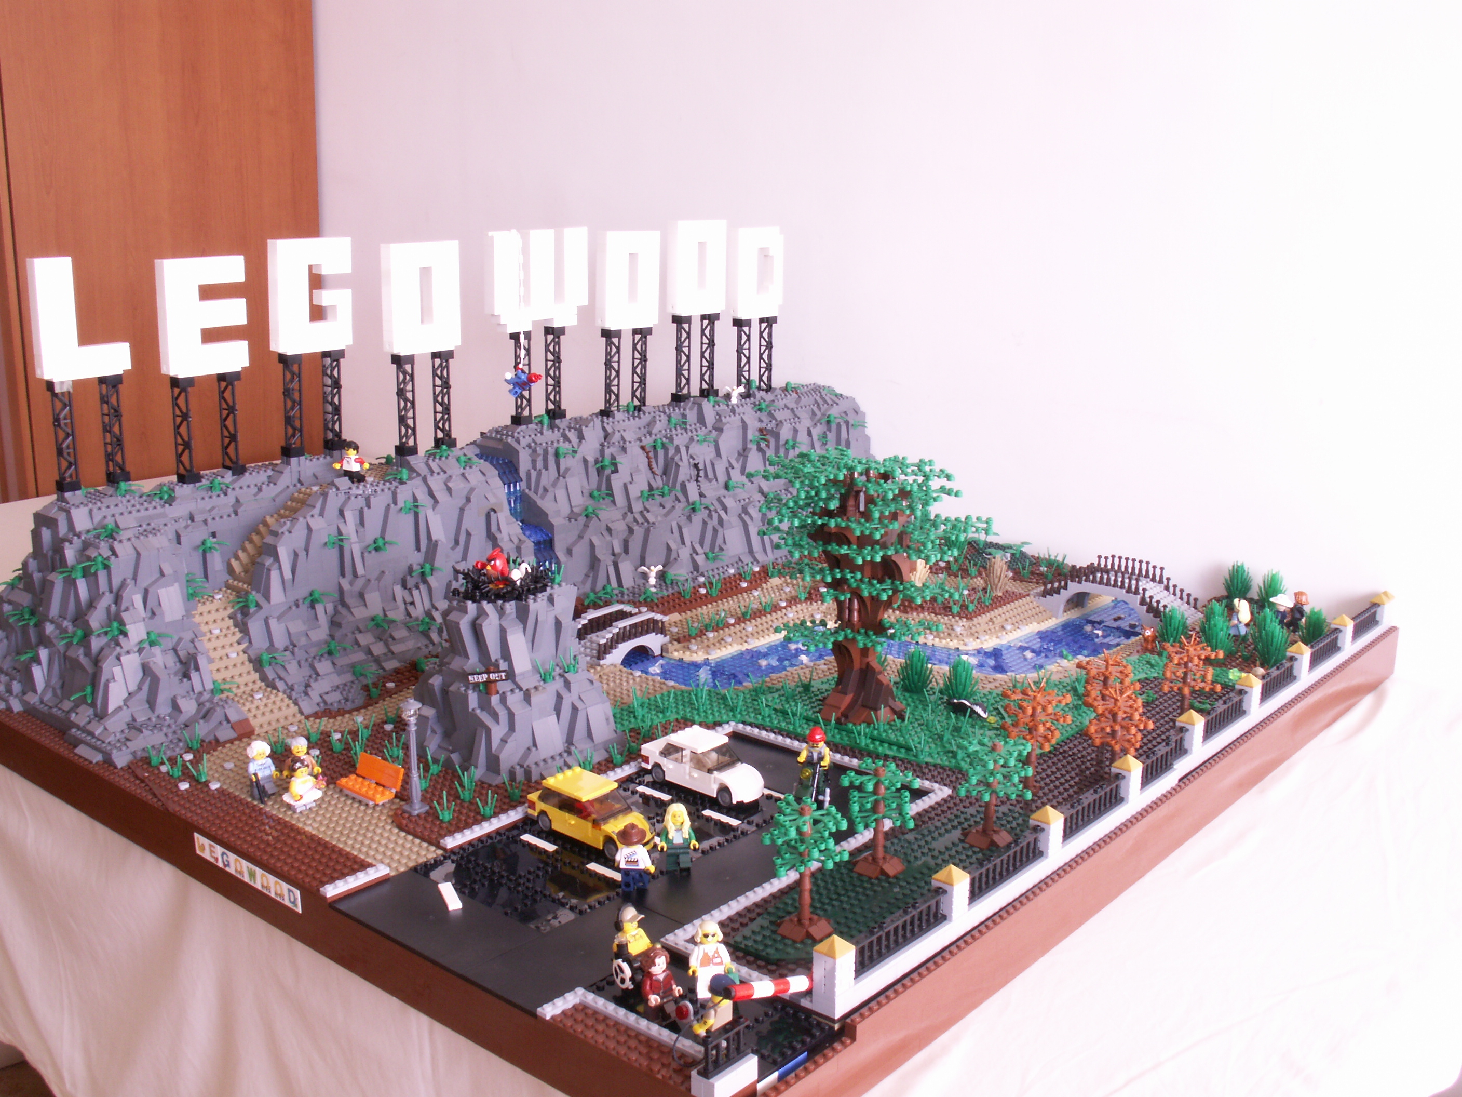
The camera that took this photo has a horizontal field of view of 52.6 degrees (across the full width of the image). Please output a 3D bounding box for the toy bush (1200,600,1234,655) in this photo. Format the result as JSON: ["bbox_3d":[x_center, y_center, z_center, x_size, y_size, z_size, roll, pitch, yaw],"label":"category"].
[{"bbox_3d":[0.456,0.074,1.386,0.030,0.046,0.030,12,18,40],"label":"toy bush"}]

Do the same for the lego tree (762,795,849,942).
[{"bbox_3d":[0.044,0.186,0.866,0.049,0.080,0.049,0,14,0],"label":"lego tree"}]

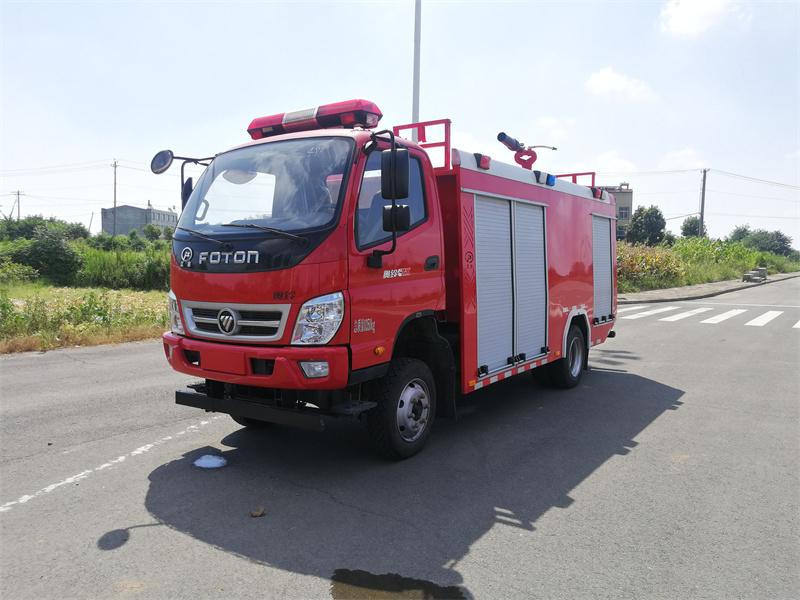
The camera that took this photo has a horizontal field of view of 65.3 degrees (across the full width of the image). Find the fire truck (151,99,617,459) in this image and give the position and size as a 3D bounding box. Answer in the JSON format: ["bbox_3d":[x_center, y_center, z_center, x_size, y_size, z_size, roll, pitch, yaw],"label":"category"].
[{"bbox_3d":[0.486,-0.281,6.848,2.250,2.840,6.000,2,4,35],"label":"fire truck"}]

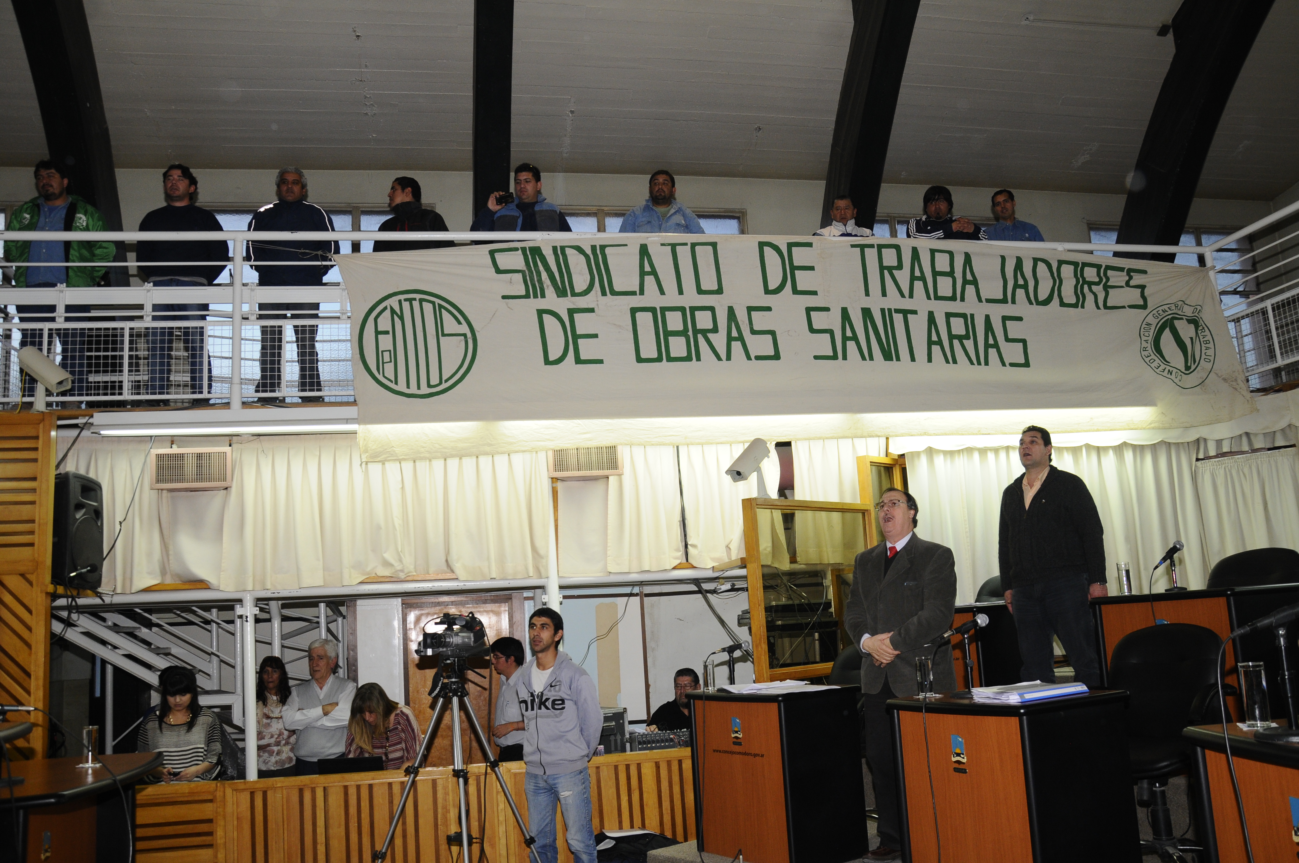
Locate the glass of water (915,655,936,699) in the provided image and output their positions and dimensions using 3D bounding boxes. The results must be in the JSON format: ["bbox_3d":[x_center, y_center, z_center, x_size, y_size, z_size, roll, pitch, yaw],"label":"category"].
[{"bbox_3d":[1.055,0.940,3.715,0.057,0.146,0.057,-6,-10,14],"label":"glass of water"}]

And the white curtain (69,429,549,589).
[{"bbox_3d":[-2.097,0.476,6.065,2.961,0.974,0.130,-1,-9,-9],"label":"white curtain"}]

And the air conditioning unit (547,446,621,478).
[{"bbox_3d":[-0.436,0.192,6.413,0.487,0.258,0.280,-1,-9,-9],"label":"air conditioning unit"}]

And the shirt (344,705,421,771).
[{"bbox_3d":[-1.684,1.979,6.150,0.500,0.520,0.360,-3,-9,-3],"label":"shirt"}]

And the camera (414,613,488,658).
[{"bbox_3d":[-0.949,0.988,4.700,0.350,0.225,0.180,4,-12,-39],"label":"camera"}]

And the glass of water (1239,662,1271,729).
[{"bbox_3d":[1.490,0.650,2.395,0.057,0.146,0.057,-9,-11,30],"label":"glass of water"}]

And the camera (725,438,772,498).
[{"bbox_3d":[0.569,0.207,5.600,0.130,0.345,0.310,-10,-11,39],"label":"camera"}]

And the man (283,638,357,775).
[{"bbox_3d":[-2.060,2.178,6.164,0.520,1.680,0.350,-2,-9,-7],"label":"man"}]

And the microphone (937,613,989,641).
[{"bbox_3d":[1.146,0.715,3.550,0.215,0.058,0.053,-17,-4,-20],"label":"microphone"}]

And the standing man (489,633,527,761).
[{"bbox_3d":[-0.815,2.051,5.879,0.360,1.600,0.470,3,-10,-32],"label":"standing man"}]

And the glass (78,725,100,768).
[{"bbox_3d":[-2.203,1.240,3.837,0.057,0.146,0.057,2,-11,-29],"label":"glass"}]

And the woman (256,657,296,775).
[{"bbox_3d":[-2.307,2.153,5.985,0.430,1.520,0.330,-1,-9,-15],"label":"woman"}]

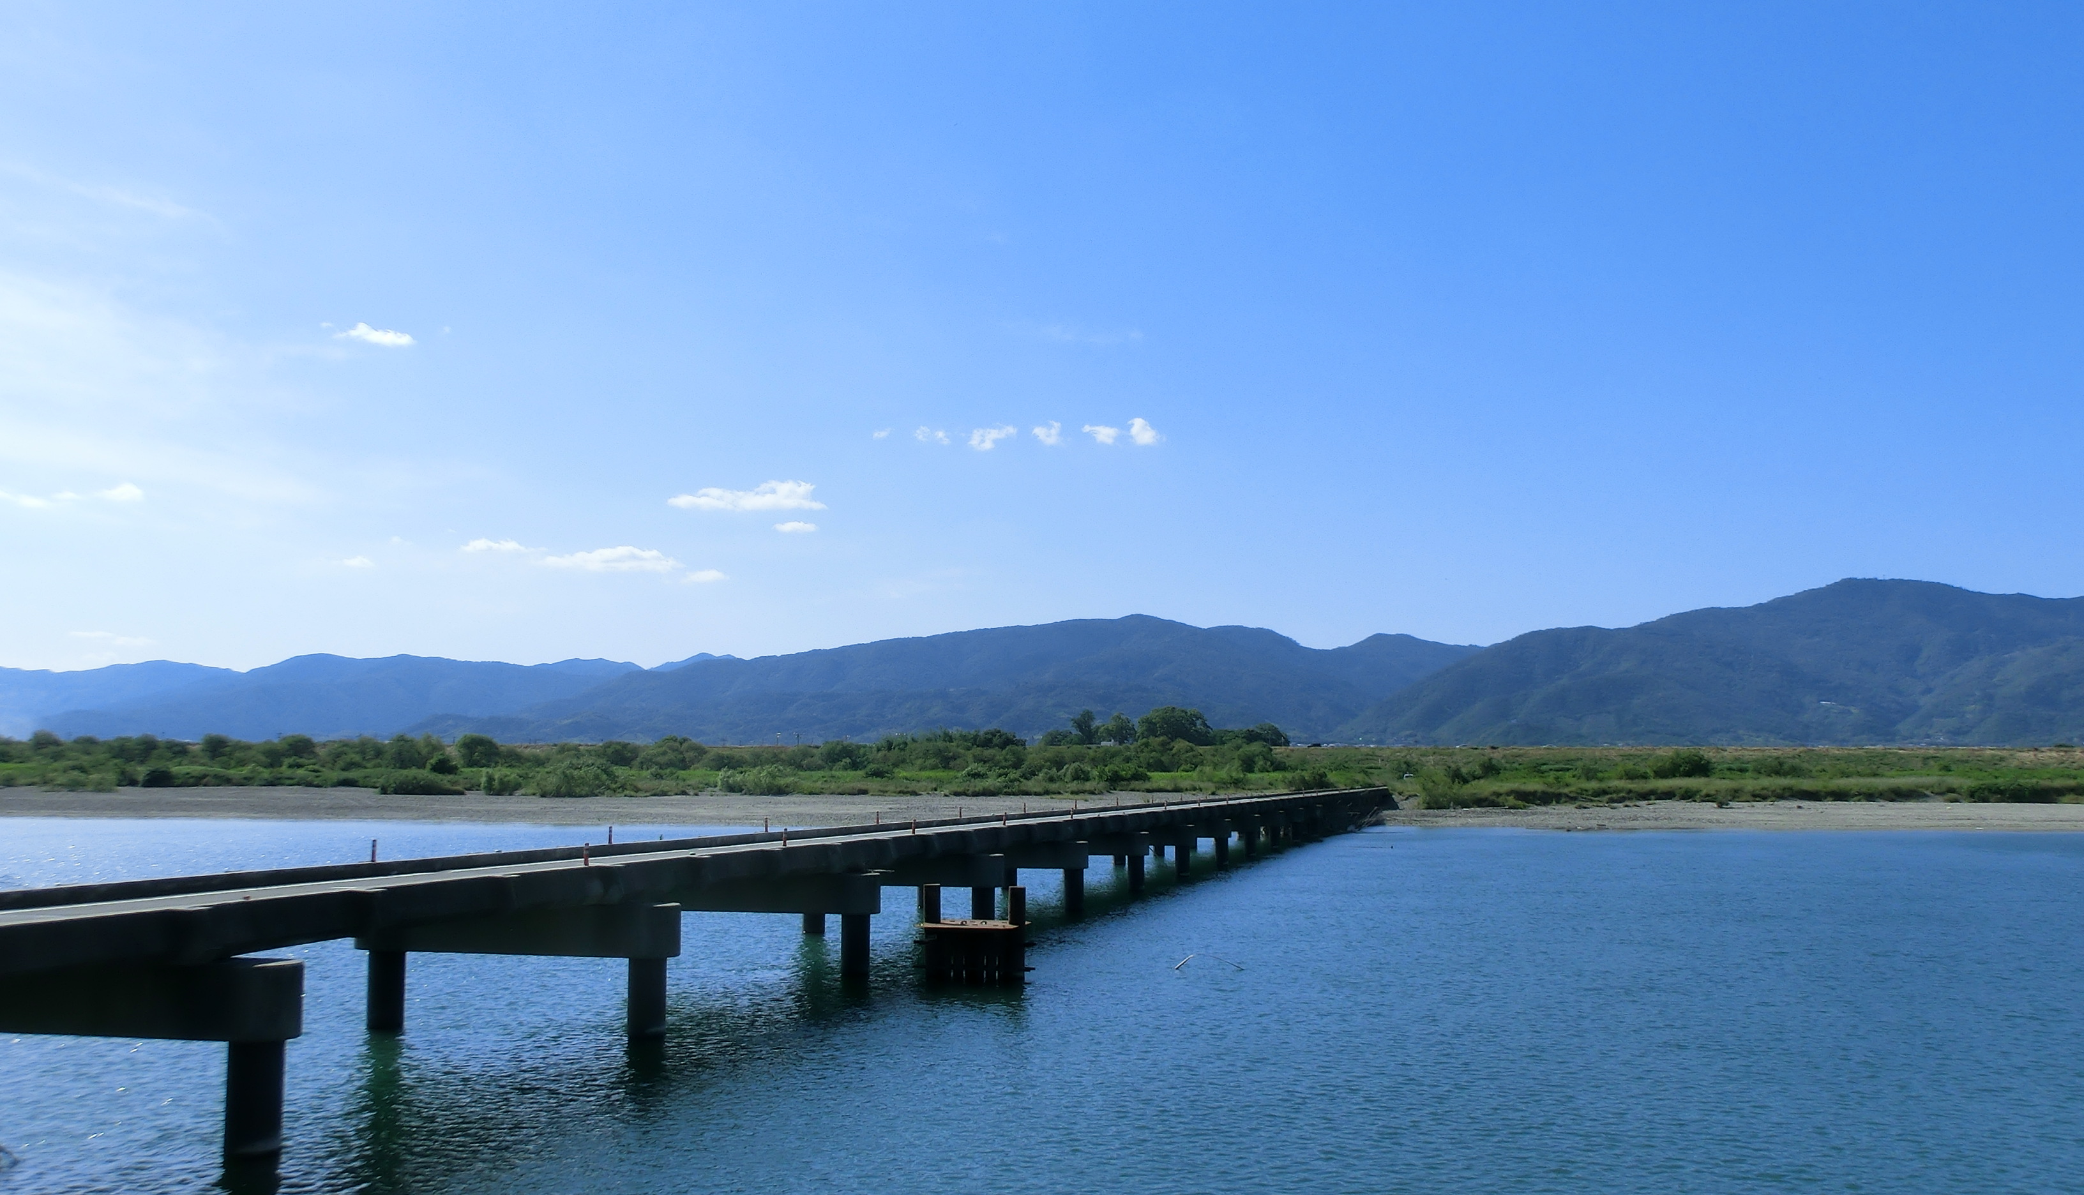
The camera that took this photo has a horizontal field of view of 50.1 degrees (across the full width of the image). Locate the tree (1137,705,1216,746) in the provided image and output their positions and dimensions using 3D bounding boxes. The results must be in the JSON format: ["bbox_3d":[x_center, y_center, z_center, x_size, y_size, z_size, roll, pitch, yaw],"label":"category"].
[{"bbox_3d":[28.770,27.890,480.000,17.190,8.950,15.000,0,-4,3],"label":"tree"}]

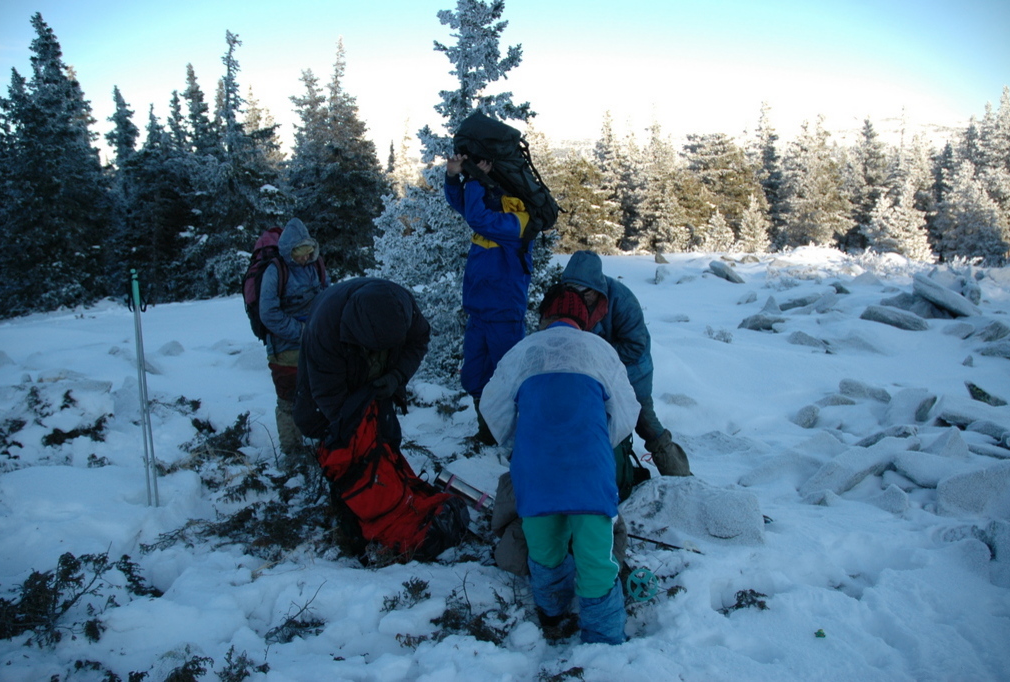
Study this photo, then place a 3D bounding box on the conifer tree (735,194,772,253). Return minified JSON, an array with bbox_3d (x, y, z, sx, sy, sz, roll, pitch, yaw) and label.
[{"bbox_3d":[7.607,-3.597,23.500,1.100,1.800,1.100,2,11,18],"label":"conifer tree"}]

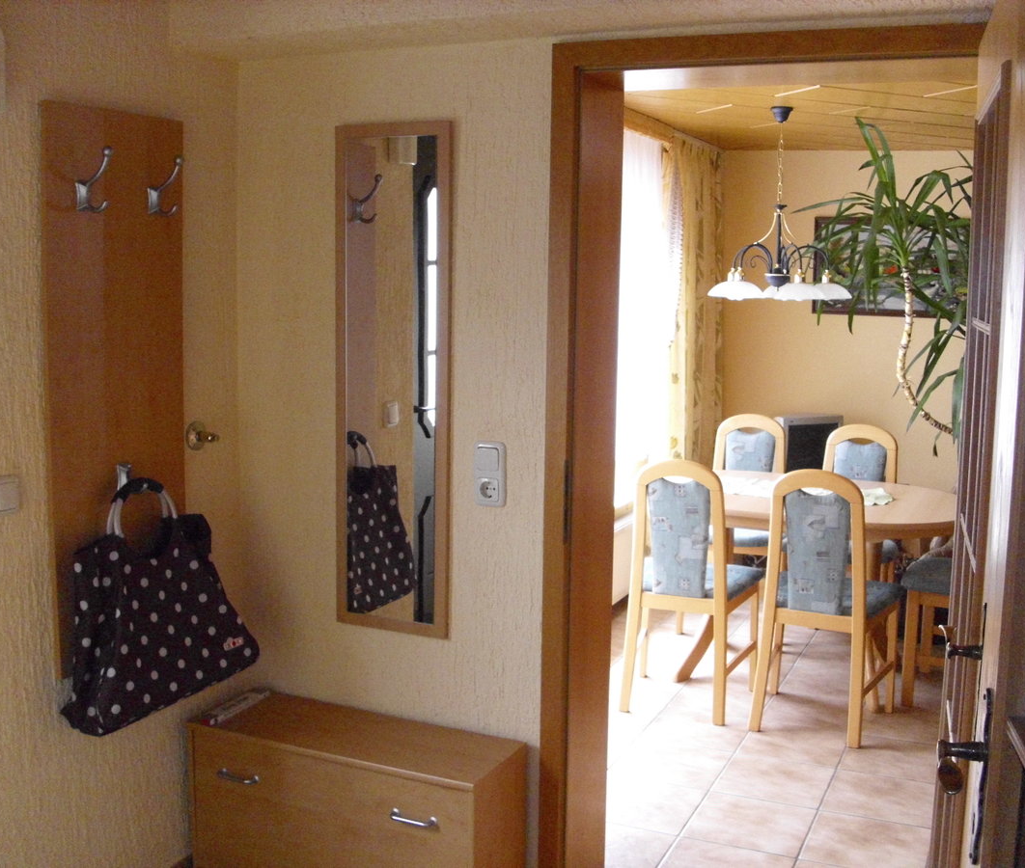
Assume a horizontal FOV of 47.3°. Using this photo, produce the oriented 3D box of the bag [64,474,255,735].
[{"bbox_3d":[-0.768,0.340,2.548,0.155,0.505,0.430,5,8,31],"label":"bag"}]

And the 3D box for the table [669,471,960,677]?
[{"bbox_3d":[1.085,0.611,4.532,1.290,0.750,0.950,4,8,24],"label":"table"}]

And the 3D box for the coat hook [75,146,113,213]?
[{"bbox_3d":[-0.846,-0.517,2.388,0.087,0.131,0.030,4,8,24],"label":"coat hook"}]

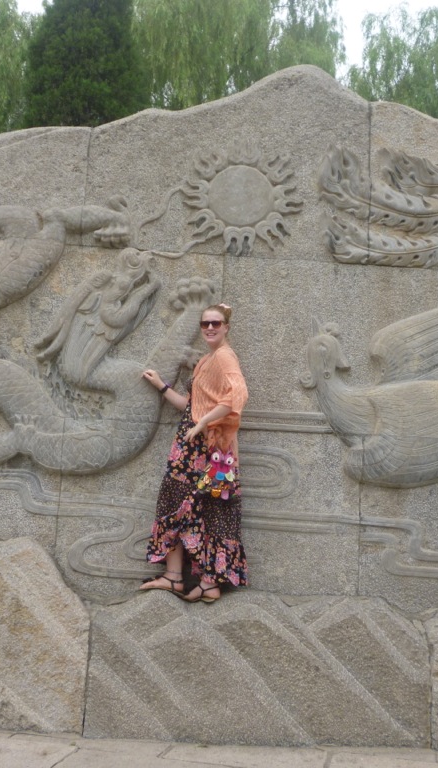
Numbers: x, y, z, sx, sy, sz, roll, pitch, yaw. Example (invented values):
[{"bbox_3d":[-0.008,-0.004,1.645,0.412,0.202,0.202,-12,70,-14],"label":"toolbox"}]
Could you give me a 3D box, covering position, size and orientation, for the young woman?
[{"bbox_3d":[-0.138,0.360,4.694,0.530,1.670,0.530,7,-7,-37],"label":"young woman"}]

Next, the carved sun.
[{"bbox_3d":[0.141,-1.120,5.079,0.758,0.696,0.090,3,-6,-2],"label":"carved sun"}]

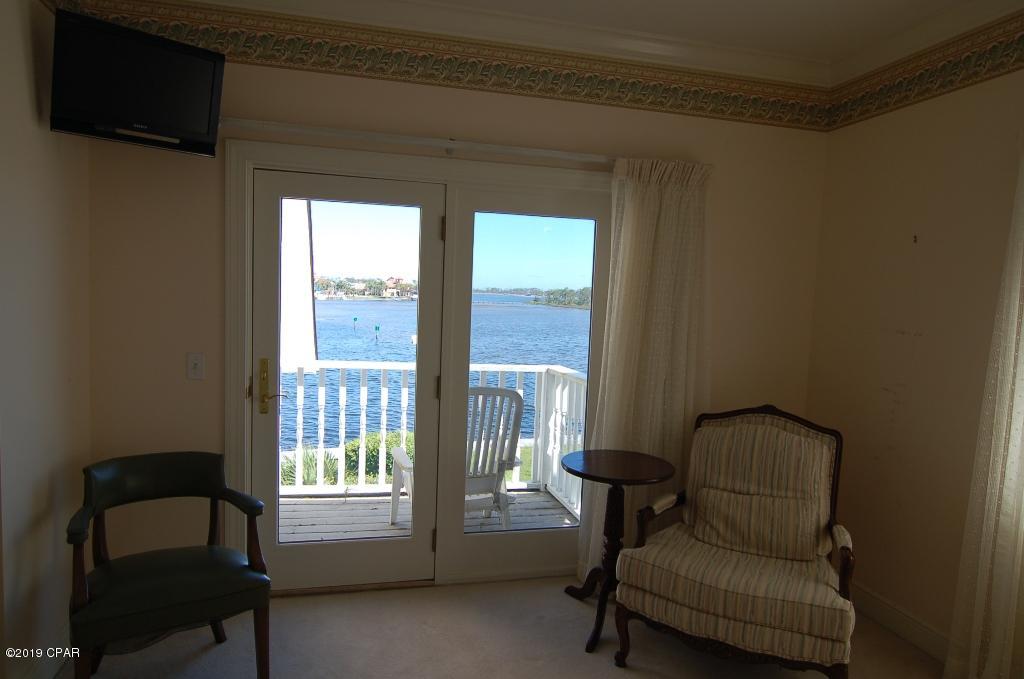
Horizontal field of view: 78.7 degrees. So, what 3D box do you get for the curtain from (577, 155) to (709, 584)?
[{"bbox_3d":[0.714,0.176,3.255,0.621,2.183,0.120,1,5,-14],"label":"curtain"}]

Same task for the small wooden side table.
[{"bbox_3d":[0.462,0.934,2.846,0.512,0.738,0.512,2,5,0],"label":"small wooden side table"}]

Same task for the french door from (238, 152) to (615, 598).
[{"bbox_3d":[-0.367,0.192,3.093,1.867,2.089,0.090,1,5,-14],"label":"french door"}]

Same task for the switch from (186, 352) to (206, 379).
[{"bbox_3d":[-1.424,0.122,2.810,0.071,0.117,0.013,1,5,-14],"label":"switch"}]

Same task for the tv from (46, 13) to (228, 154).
[{"bbox_3d":[-1.414,-0.951,2.379,0.085,0.398,0.565,27,20,36],"label":"tv"}]

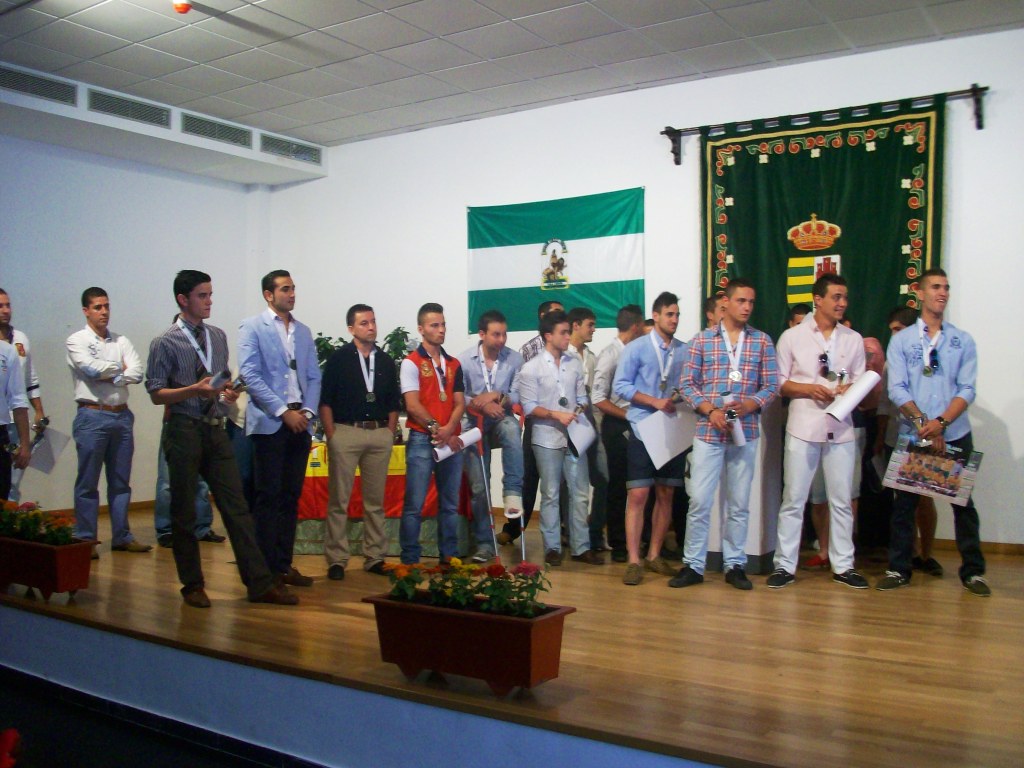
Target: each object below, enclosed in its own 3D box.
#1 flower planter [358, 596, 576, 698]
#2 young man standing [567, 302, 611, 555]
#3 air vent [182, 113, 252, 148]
[{"bbox_3d":[-0.175,1.025,3.950,0.810,0.320,0.310,0,0,33],"label":"flower planter"},{"bbox_3d":[0.474,0.317,7.280,0.400,1.740,0.500,0,0,38],"label":"young man standing"},{"bbox_3d":[-2.640,-2.272,9.020,0.040,0.175,0.790,0,0,33],"label":"air vent"}]

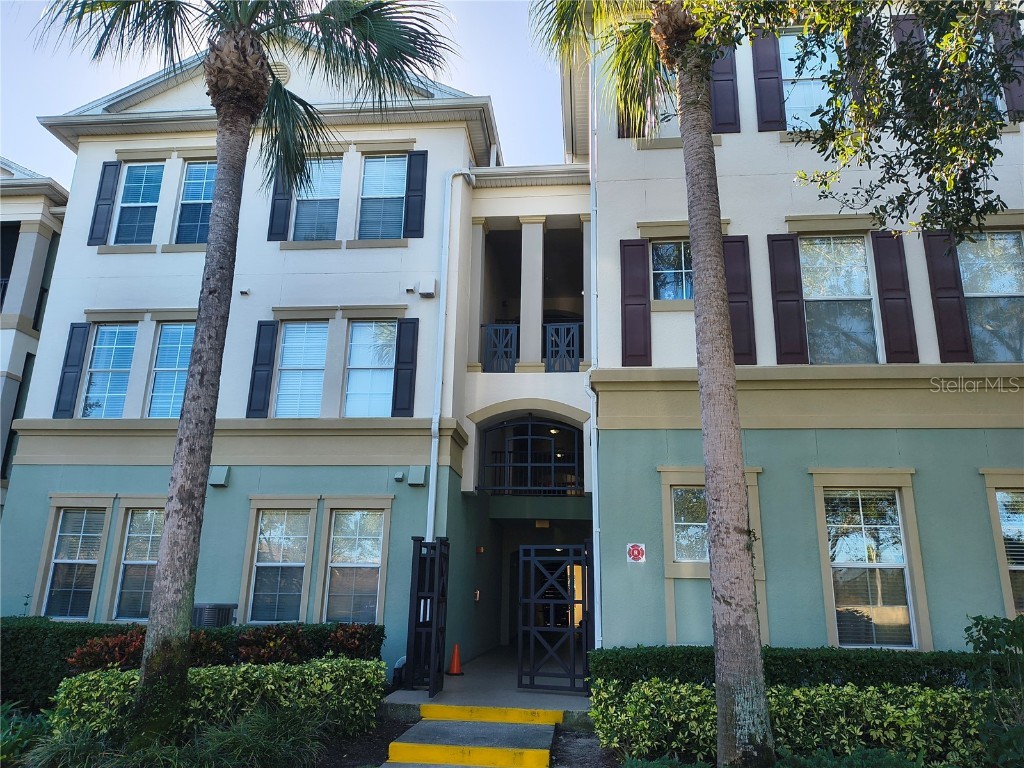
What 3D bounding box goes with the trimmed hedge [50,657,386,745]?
[{"bbox_3d":[-3.034,3.434,8.089,3.250,0.730,0.900,2,-16,-3],"label":"trimmed hedge"}]

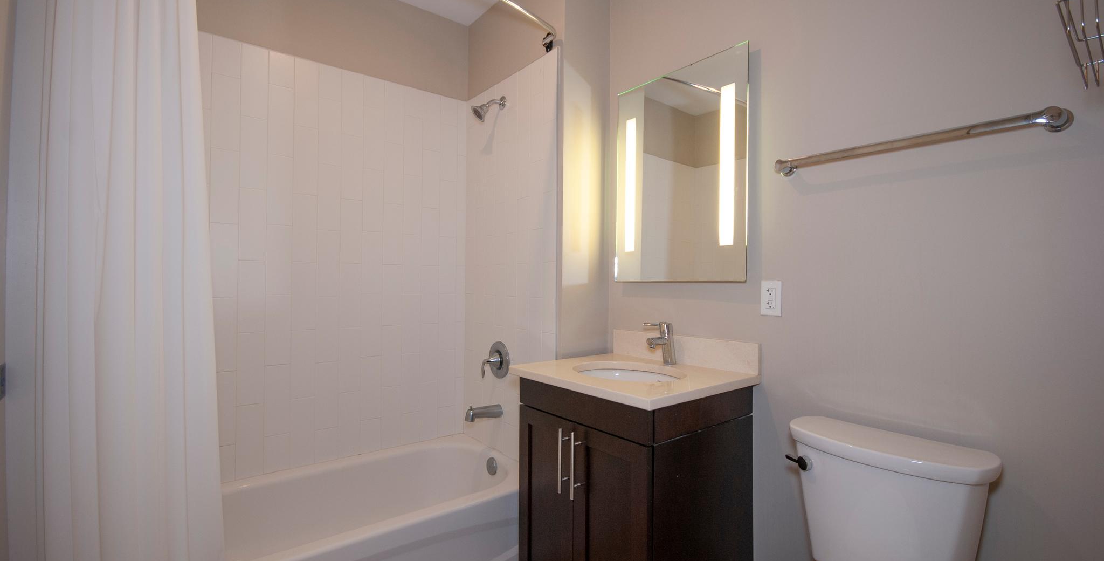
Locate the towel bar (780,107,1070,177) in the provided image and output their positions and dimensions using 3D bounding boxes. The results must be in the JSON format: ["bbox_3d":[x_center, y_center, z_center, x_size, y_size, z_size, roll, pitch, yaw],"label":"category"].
[{"bbox_3d":[0.945,-0.371,1.271,0.091,0.055,0.655,1,-1,-41],"label":"towel bar"}]

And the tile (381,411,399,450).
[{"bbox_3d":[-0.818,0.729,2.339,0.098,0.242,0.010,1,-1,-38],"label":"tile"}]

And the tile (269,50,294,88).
[{"bbox_3d":[-1.199,-0.931,2.044,0.098,0.145,0.009,1,-1,-36],"label":"tile"}]

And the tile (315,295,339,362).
[{"bbox_3d":[-1.046,0.229,2.149,0.098,0.305,0.009,1,-1,-36],"label":"tile"}]

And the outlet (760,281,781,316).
[{"bbox_3d":[0.718,0.060,1.513,0.010,0.114,0.070,1,-1,-38],"label":"outlet"}]

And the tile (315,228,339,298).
[{"bbox_3d":[-1.042,-0.084,2.149,0.099,0.305,0.009,1,0,-37],"label":"tile"}]

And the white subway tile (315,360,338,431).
[{"bbox_3d":[-1.048,0.529,2.148,0.099,0.305,0.009,1,0,-37],"label":"white subway tile"}]

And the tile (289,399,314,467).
[{"bbox_3d":[-1.129,0.684,2.087,0.098,0.303,0.009,1,-1,-36],"label":"tile"}]

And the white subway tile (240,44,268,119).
[{"bbox_3d":[-1.283,-0.855,1.990,0.098,0.309,0.010,1,-1,-37],"label":"white subway tile"}]

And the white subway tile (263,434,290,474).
[{"bbox_3d":[-1.211,0.760,2.029,0.098,0.159,0.010,1,-1,-37],"label":"white subway tile"}]

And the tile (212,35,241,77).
[{"bbox_3d":[-1.362,-0.931,1.933,0.098,0.151,0.010,1,-1,-38],"label":"tile"}]

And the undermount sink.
[{"bbox_3d":[0.275,0.397,1.599,0.357,0.160,0.444,1,-1,-38],"label":"undermount sink"}]

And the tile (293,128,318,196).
[{"bbox_3d":[-1.127,-0.547,2.112,0.098,0.307,0.010,1,-1,-38],"label":"tile"}]

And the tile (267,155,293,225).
[{"bbox_3d":[-1.202,-0.397,2.038,0.098,0.305,0.009,1,-1,-36],"label":"tile"}]

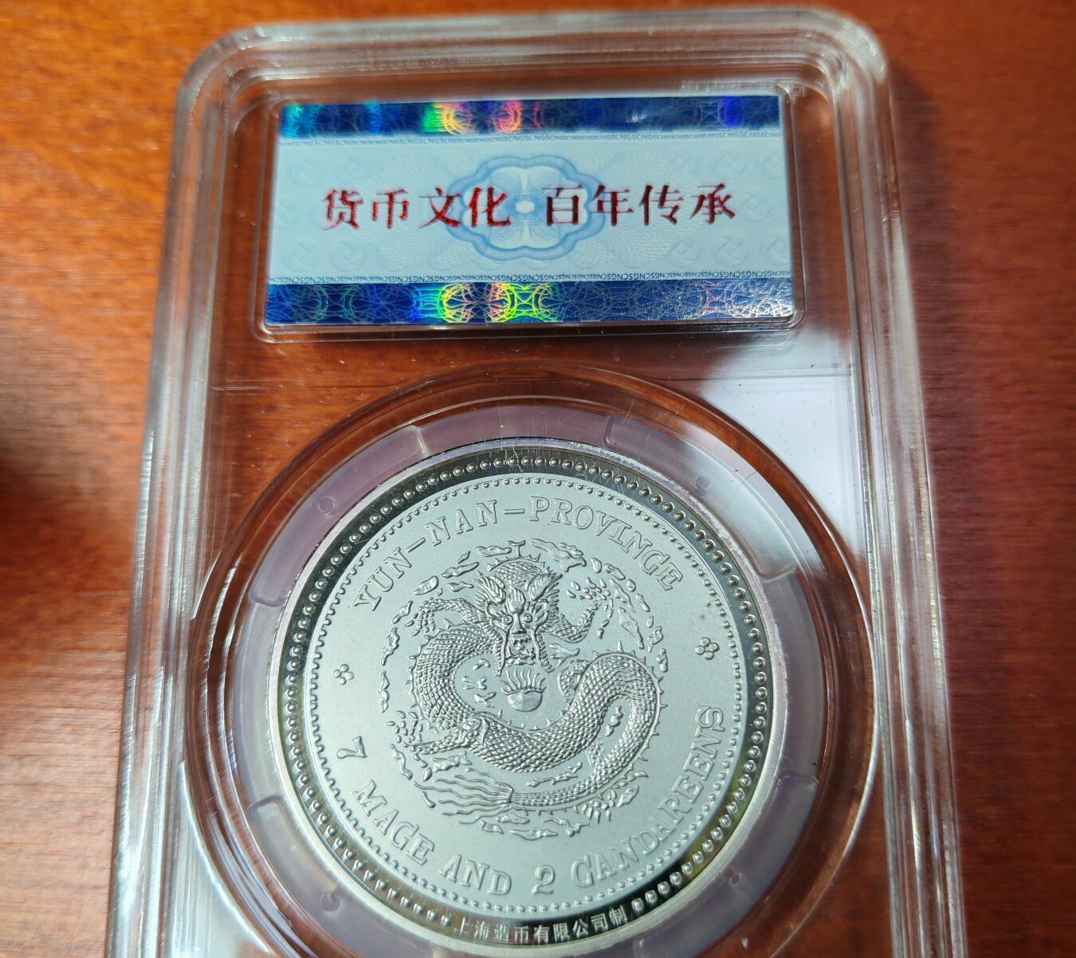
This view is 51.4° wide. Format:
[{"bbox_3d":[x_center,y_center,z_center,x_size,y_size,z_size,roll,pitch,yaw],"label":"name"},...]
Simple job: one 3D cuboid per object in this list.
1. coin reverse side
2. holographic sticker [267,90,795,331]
[{"bbox_3d":[-0.001,0.016,0.087,0.039,0.003,0.039,-4,73,1],"label":"coin reverse side"},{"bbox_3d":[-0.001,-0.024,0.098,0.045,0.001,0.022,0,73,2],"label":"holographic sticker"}]

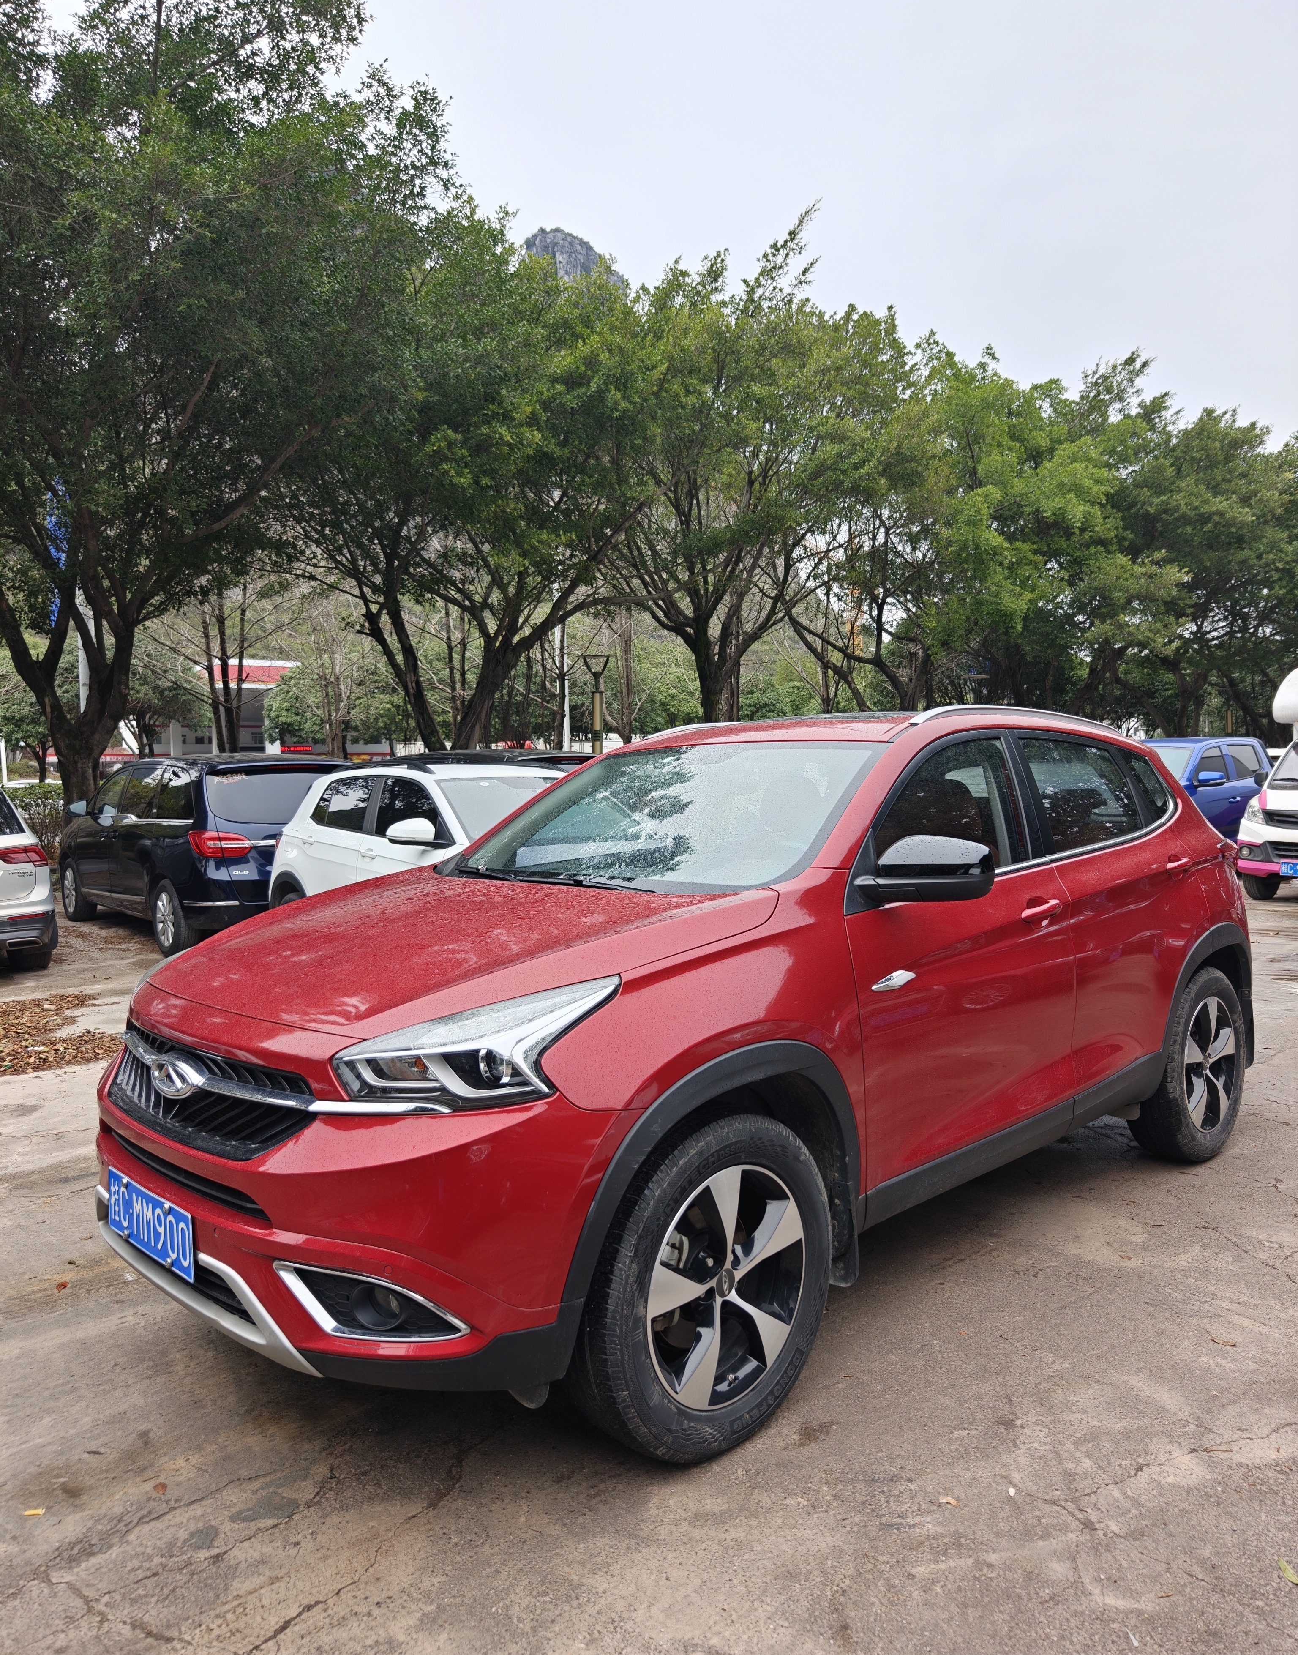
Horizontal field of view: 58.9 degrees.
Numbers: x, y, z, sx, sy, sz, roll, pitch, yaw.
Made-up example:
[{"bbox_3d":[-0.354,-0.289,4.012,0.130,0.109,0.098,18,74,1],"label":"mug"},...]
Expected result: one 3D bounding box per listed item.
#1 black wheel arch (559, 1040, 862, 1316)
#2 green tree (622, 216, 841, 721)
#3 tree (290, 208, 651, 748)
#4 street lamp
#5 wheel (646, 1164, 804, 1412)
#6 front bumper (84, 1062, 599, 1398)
[{"bbox_3d":[0.116,0.657,2.346,0.890,0.420,0.150,-2,2,-45],"label":"black wheel arch"},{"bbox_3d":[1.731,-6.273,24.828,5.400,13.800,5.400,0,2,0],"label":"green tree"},{"bbox_3d":[-2.850,-4.250,18.300,6.100,9.900,6.100,-1,2,0],"label":"tree"},{"bbox_3d":[-0.900,-1.170,20.200,0.450,3.750,0.450,-1,2,0],"label":"street lamp"},{"bbox_3d":[0.106,0.940,2.430,0.486,0.486,0.185,-2,2,-45],"label":"wheel"},{"bbox_3d":[-0.883,0.764,2.550,0.490,0.590,1.800,-2,2,-45],"label":"front bumper"}]

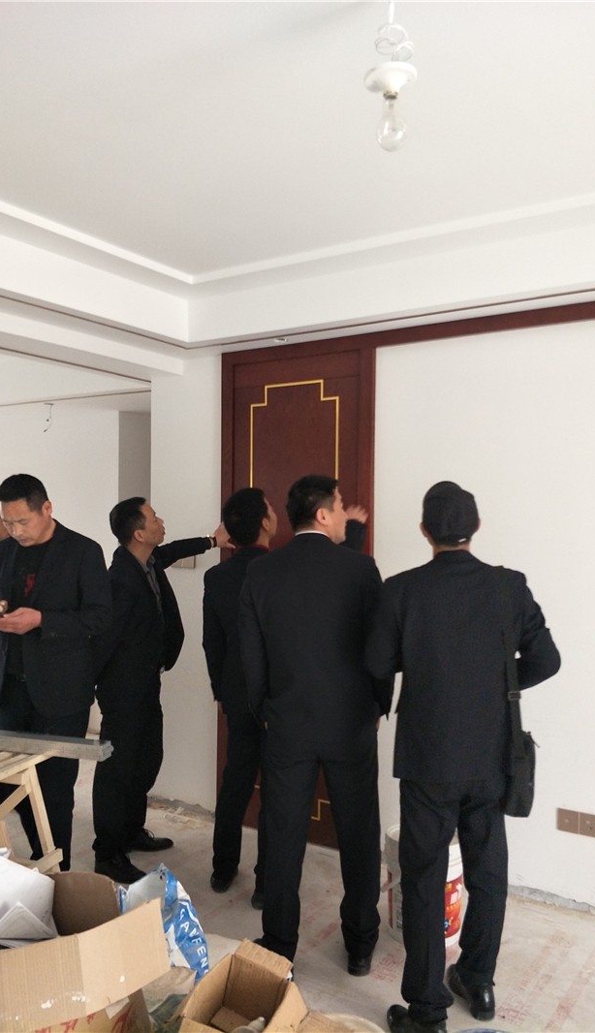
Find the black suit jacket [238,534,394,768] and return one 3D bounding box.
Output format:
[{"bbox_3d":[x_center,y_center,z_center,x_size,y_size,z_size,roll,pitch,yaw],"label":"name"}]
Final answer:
[{"bbox_3d":[0.060,0.450,2.600,0.540,0.790,0.330,0,1,9],"label":"black suit jacket"}]

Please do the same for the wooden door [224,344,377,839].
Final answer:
[{"bbox_3d":[-0.037,0.378,3.537,0.870,2.420,0.090,0,-1,29],"label":"wooden door"}]

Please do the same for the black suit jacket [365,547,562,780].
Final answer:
[{"bbox_3d":[0.535,0.470,2.400,0.610,0.740,0.430,0,1,6],"label":"black suit jacket"}]

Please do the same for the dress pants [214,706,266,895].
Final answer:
[{"bbox_3d":[-0.185,1.106,3.050,0.350,0.860,0.280,1,1,30],"label":"dress pants"}]

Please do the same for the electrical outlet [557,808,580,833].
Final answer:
[{"bbox_3d":[1.096,1.237,2.898,0.086,0.086,0.012,0,-1,29],"label":"electrical outlet"}]

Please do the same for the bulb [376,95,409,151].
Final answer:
[{"bbox_3d":[0.187,-0.769,1.400,0.061,0.108,0.061,1,-1,0],"label":"bulb"}]

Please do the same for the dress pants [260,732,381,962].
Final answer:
[{"bbox_3d":[0.085,1.115,2.600,0.430,0.860,0.310,0,1,9],"label":"dress pants"}]

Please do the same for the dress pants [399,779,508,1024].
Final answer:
[{"bbox_3d":[0.490,1.090,2.250,0.360,0.890,0.300,1,-1,-5],"label":"dress pants"}]

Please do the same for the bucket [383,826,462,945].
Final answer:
[{"bbox_3d":[0.487,1.398,2.720,0.308,0.355,0.308,1,-1,0],"label":"bucket"}]

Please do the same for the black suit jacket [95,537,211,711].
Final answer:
[{"bbox_3d":[-0.700,0.477,3.340,0.430,0.725,0.620,0,1,7],"label":"black suit jacket"}]

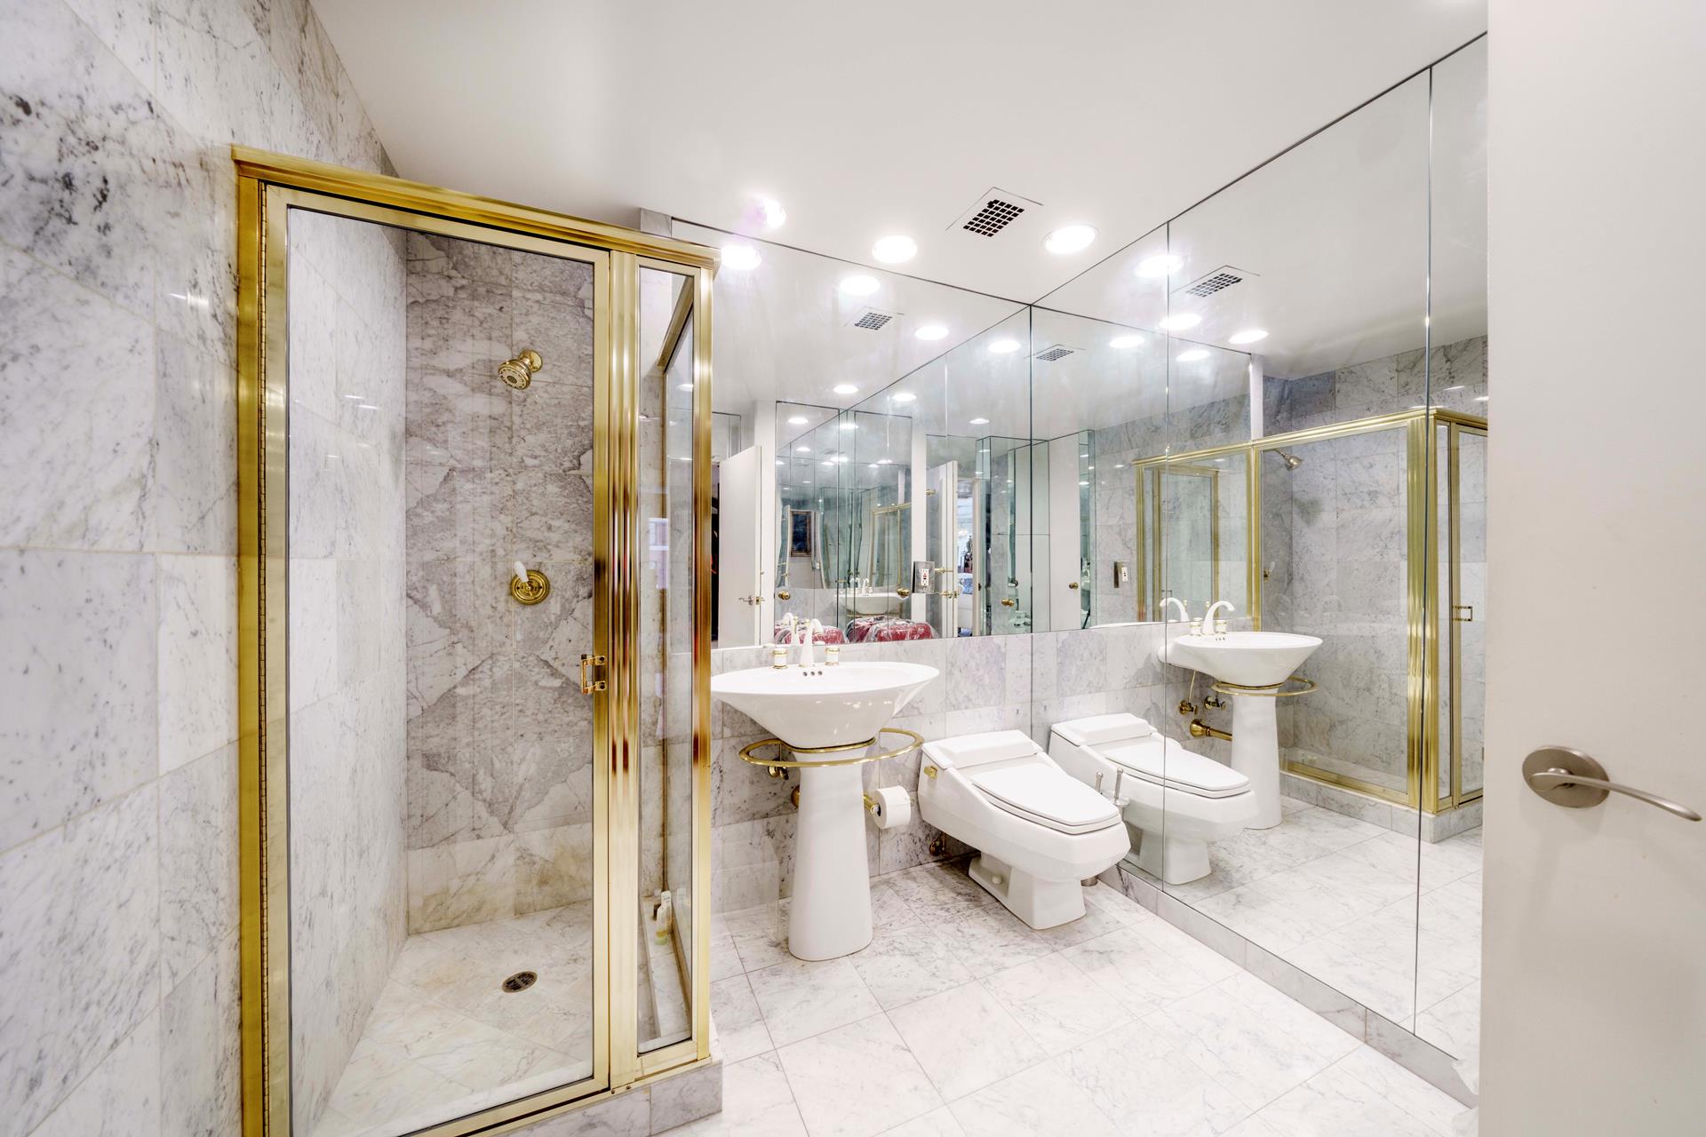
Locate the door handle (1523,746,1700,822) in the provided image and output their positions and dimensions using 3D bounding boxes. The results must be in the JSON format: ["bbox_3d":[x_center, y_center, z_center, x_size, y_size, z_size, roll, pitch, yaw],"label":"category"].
[{"bbox_3d":[0.824,0.245,0.626,0.056,0.069,0.142,0,1,-20],"label":"door handle"}]

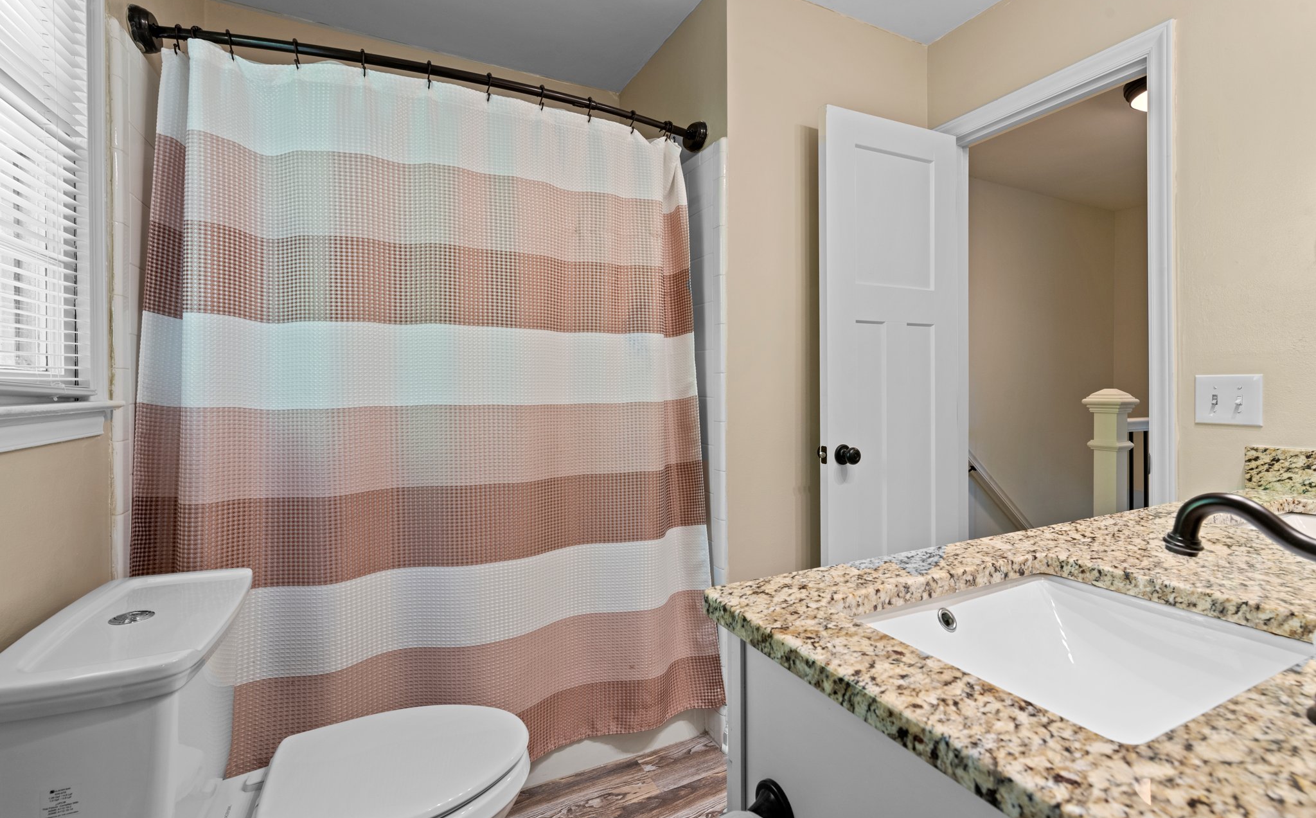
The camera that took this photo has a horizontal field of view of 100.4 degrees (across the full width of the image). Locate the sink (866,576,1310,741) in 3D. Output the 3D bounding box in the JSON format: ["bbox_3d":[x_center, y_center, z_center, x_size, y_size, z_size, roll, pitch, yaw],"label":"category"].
[{"bbox_3d":[0.504,0.361,0.685,0.475,0.160,0.345,-1,2,-26],"label":"sink"}]

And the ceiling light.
[{"bbox_3d":[2.146,-1.317,2.255,0.340,0.120,0.340,-1,2,-26],"label":"ceiling light"}]

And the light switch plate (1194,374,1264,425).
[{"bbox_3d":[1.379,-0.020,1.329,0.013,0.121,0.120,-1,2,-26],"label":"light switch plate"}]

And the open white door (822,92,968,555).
[{"bbox_3d":[0.805,0.057,1.905,0.580,2.060,0.038,-1,1,-22],"label":"open white door"}]

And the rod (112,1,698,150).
[{"bbox_3d":[-0.515,-0.901,1.550,1.475,0.100,0.130,-3,3,-26],"label":"rod"}]

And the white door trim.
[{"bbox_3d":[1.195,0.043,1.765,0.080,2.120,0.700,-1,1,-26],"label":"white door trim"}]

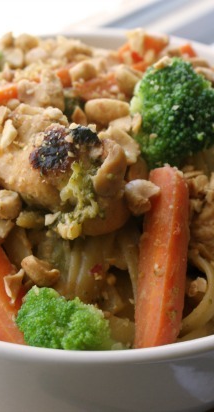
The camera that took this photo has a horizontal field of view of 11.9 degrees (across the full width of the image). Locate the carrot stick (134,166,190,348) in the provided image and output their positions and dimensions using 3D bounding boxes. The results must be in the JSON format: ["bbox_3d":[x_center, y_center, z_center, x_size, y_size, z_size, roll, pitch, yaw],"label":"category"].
[{"bbox_3d":[0.017,0.017,0.299,0.013,0.012,0.060,3,59,2],"label":"carrot stick"}]

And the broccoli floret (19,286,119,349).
[{"bbox_3d":[-0.011,0.032,0.283,0.027,0.019,0.020,1,39,0],"label":"broccoli floret"}]

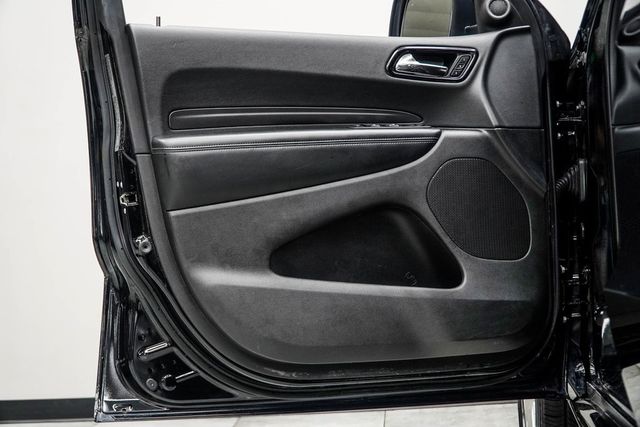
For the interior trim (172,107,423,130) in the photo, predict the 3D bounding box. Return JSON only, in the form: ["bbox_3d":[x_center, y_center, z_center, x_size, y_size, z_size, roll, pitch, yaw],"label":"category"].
[{"bbox_3d":[-0.046,-0.203,2.400,0.555,0.051,0.030,-1,5,-13],"label":"interior trim"}]

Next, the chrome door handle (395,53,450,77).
[{"bbox_3d":[0.221,-0.325,2.440,0.118,0.052,0.035,-1,5,-13],"label":"chrome door handle"}]

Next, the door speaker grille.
[{"bbox_3d":[0.348,-0.009,2.450,0.232,0.222,0.030,-1,5,-13],"label":"door speaker grille"}]

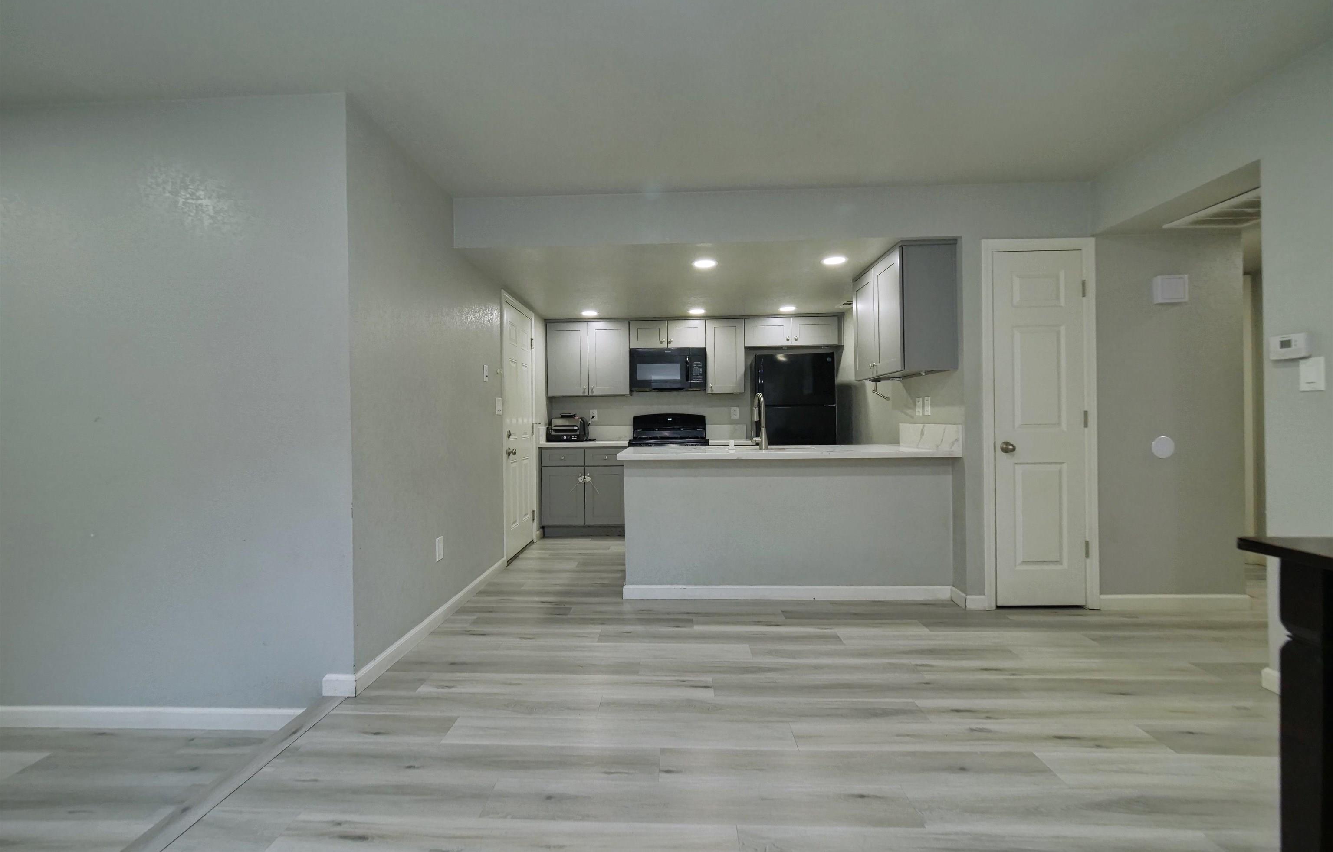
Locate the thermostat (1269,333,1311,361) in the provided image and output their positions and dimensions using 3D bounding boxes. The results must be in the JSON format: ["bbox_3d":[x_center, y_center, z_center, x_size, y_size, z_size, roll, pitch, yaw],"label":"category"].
[{"bbox_3d":[2.351,-0.297,2.030,0.027,0.092,0.120,-1,0,2],"label":"thermostat"}]

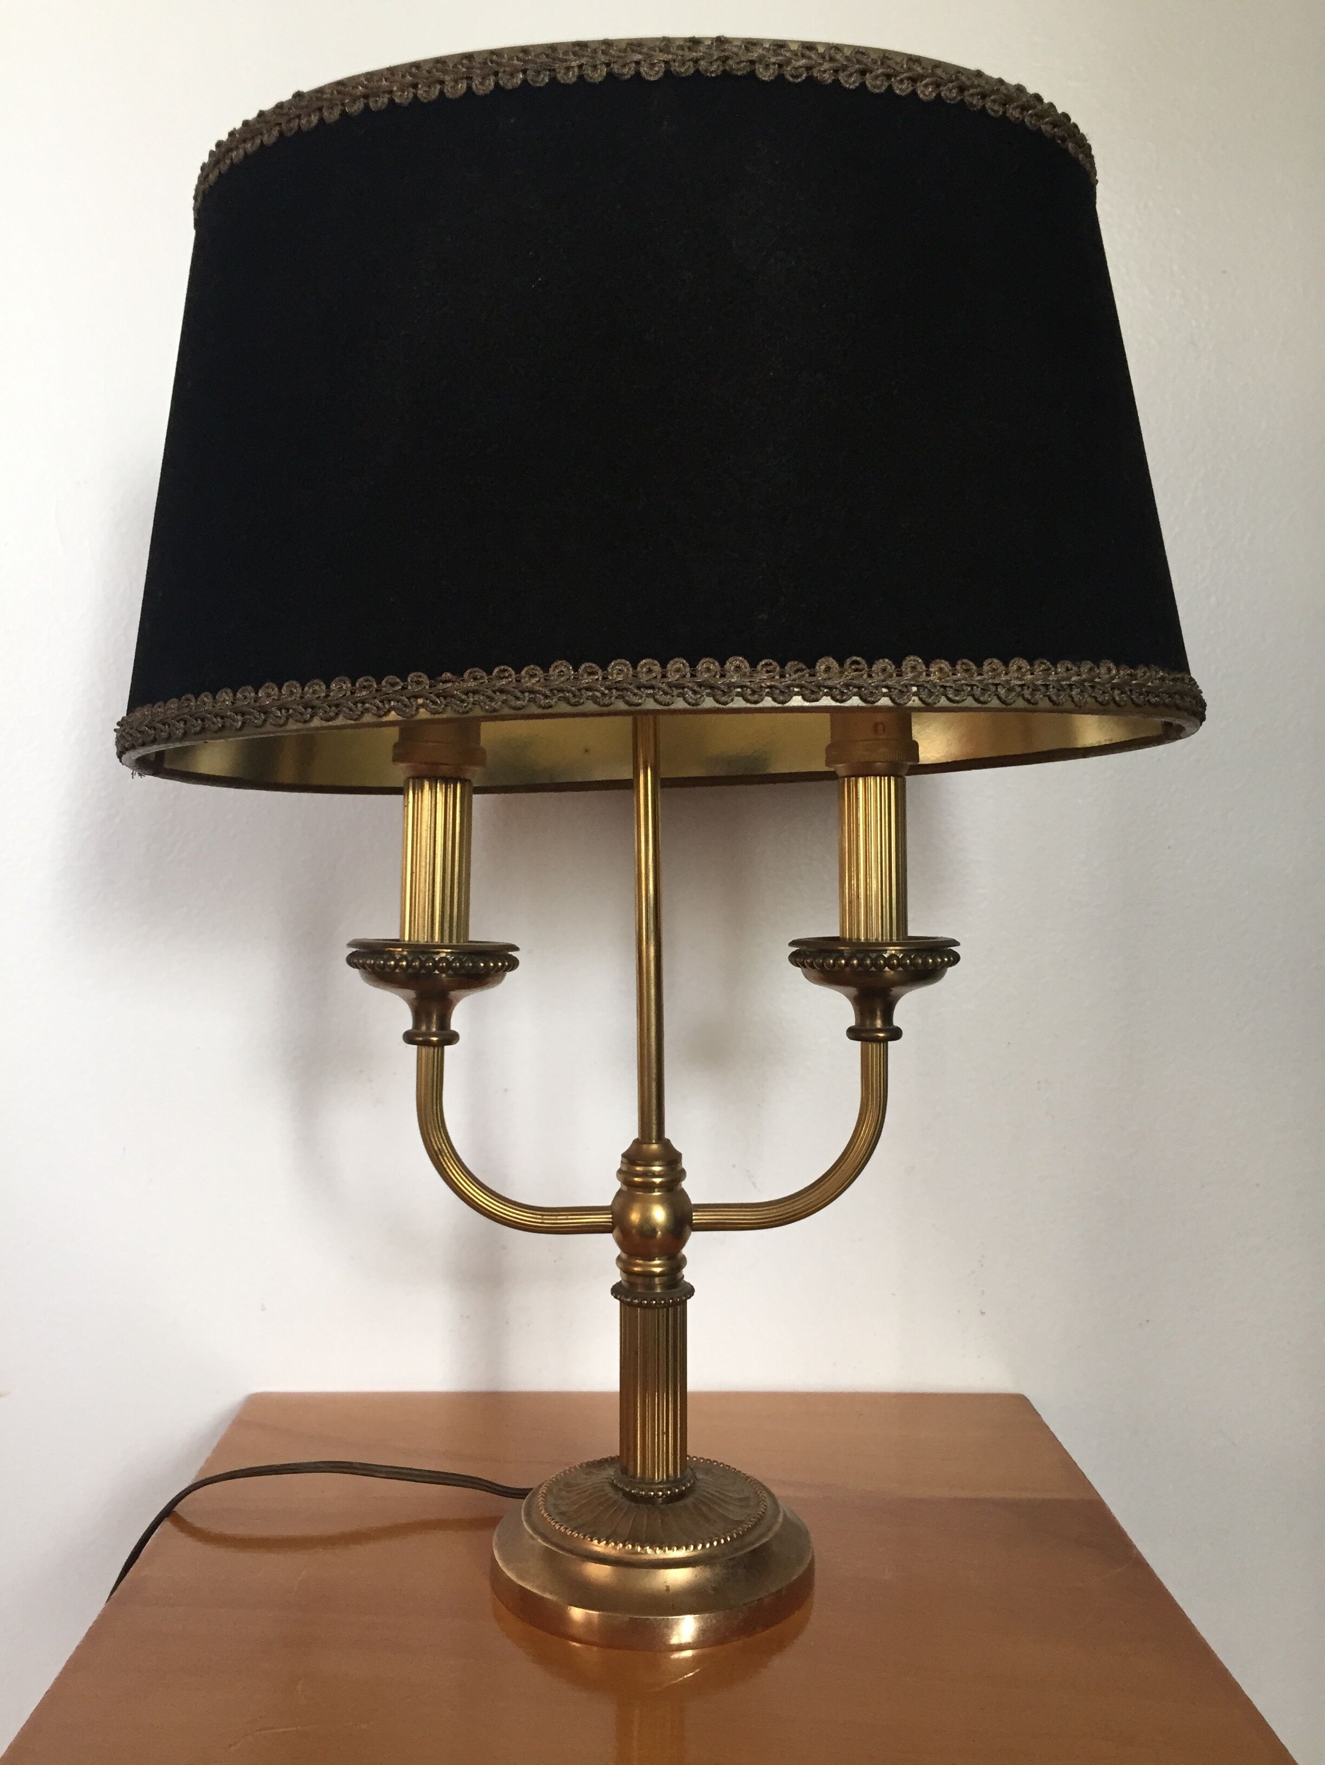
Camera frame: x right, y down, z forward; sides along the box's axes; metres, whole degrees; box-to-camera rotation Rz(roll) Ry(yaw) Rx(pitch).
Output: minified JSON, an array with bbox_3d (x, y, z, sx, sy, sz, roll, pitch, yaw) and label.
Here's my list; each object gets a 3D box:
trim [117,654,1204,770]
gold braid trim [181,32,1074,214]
[{"bbox_3d":[0.001,-0.051,0.497,0.360,0.015,0.240,-2,-1,1],"label":"trim"},{"bbox_3d":[-0.004,-0.227,0.501,0.310,0.015,0.190,-2,-1,1],"label":"gold braid trim"}]

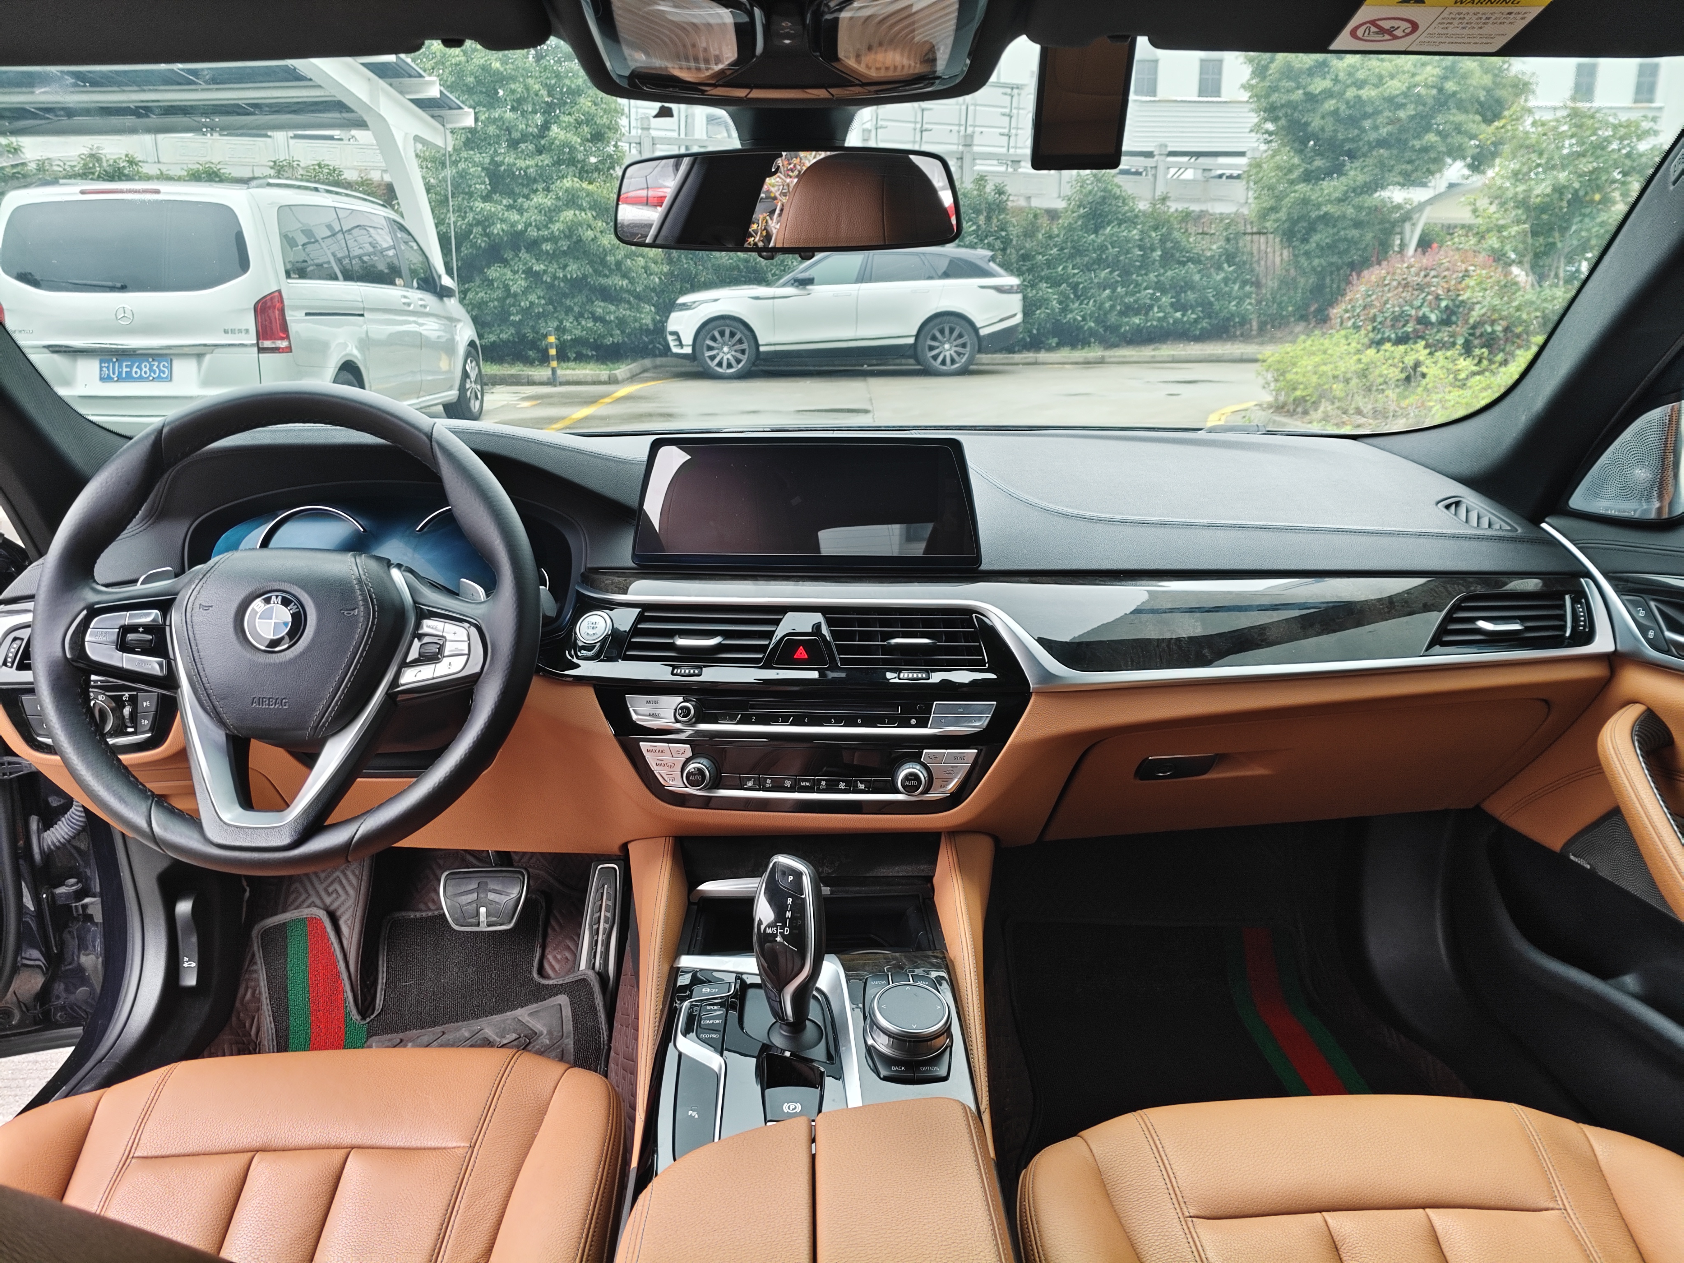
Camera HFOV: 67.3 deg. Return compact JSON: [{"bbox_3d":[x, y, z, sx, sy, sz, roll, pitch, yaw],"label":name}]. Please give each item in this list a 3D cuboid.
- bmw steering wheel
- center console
[{"bbox_3d":[-0.420,-0.005,0.975,0.376,0.374,0.110,-1,-7,-3],"label":"bmw steering wheel"},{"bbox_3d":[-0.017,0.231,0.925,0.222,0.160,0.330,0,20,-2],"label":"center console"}]

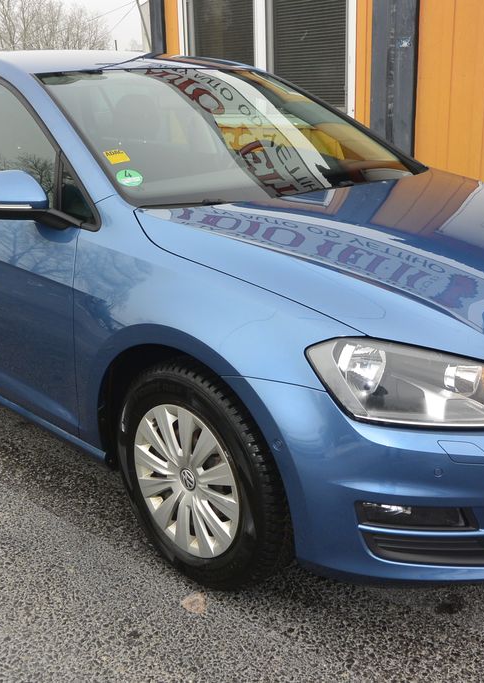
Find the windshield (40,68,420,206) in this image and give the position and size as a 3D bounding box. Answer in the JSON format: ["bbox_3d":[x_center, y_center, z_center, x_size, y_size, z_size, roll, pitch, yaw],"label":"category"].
[{"bbox_3d":[0.000,-0.772,2.702,1.420,0.130,0.900,-17,52,-42],"label":"windshield"}]

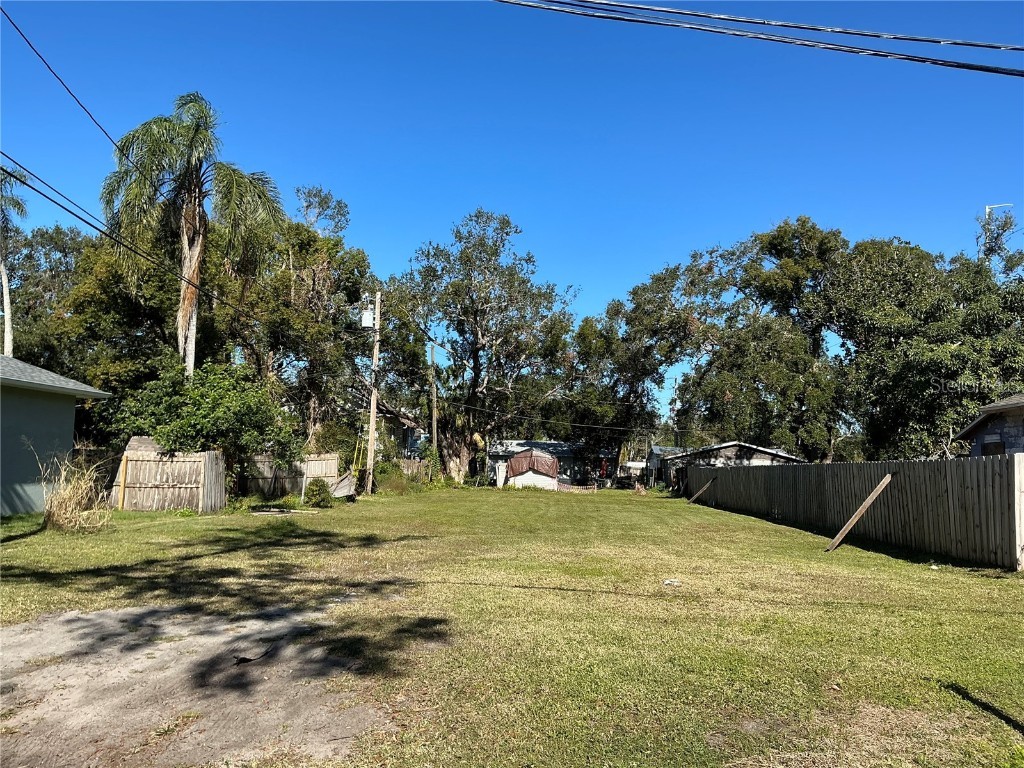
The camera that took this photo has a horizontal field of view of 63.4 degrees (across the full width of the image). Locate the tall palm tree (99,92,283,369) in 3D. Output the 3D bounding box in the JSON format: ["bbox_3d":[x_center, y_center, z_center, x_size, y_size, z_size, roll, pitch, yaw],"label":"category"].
[{"bbox_3d":[-11.818,-3.119,30.447,6.300,14.900,6.300,1,-6,0],"label":"tall palm tree"}]

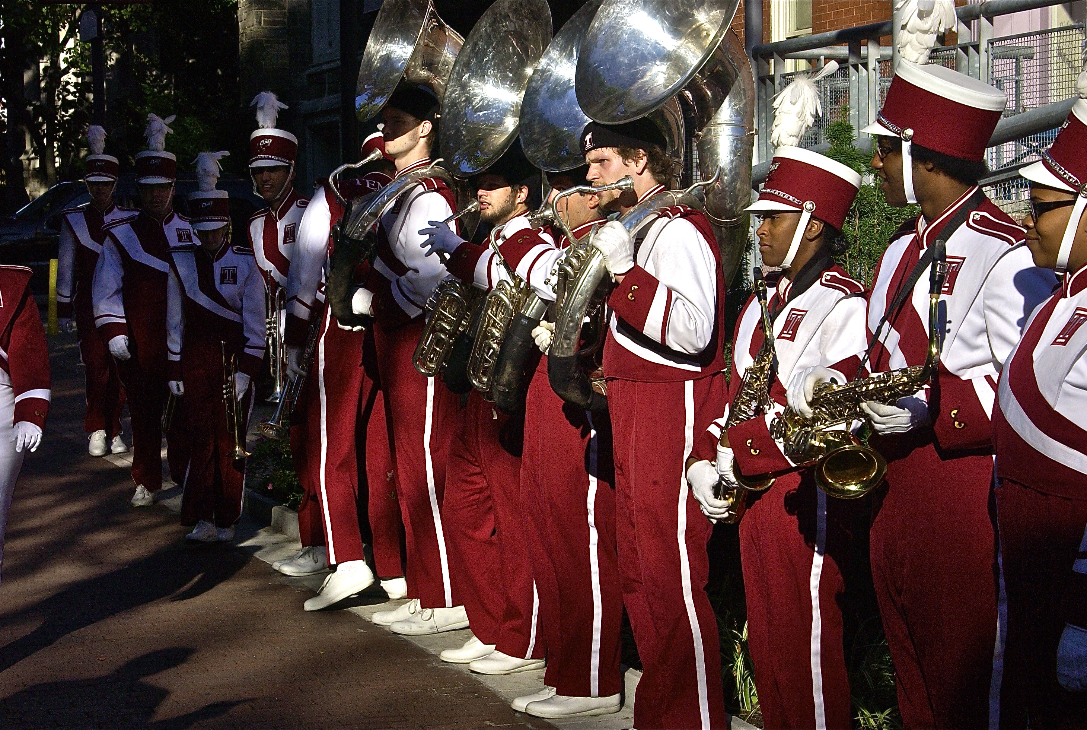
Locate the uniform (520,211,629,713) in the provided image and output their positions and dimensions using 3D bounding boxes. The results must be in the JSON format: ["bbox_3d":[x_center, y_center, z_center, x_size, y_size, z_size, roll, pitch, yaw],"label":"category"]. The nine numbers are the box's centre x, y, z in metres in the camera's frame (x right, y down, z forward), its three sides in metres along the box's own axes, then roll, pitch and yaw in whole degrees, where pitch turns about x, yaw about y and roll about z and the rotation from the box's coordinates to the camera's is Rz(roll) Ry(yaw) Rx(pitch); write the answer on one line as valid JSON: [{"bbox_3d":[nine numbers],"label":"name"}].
[{"bbox_3d":[0.085,0.221,9.074,0.480,1.733,0.500,-2,5,-16],"label":"uniform"}]

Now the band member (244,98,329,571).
[{"bbox_3d":[-1.060,-0.141,12.107,0.380,2.014,0.480,-3,5,-30],"label":"band member"}]

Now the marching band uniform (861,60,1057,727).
[{"bbox_3d":[0.906,0.287,6.593,0.480,1.964,0.540,-4,5,-32],"label":"marching band uniform"}]

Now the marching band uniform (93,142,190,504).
[{"bbox_3d":[-2.048,-0.222,14.720,0.520,1.797,0.520,-2,5,-8],"label":"marching band uniform"}]

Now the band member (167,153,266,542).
[{"bbox_3d":[-1.502,-0.090,13.161,0.470,1.760,0.360,-1,5,-3],"label":"band member"}]

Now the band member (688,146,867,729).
[{"bbox_3d":[0.609,0.318,7.500,0.460,1.771,0.480,-3,5,-26],"label":"band member"}]

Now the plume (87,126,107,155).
[{"bbox_3d":[-2.602,-1.308,16.738,0.115,0.185,0.115,-1,5,-7],"label":"plume"}]

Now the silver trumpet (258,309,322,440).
[{"bbox_3d":[-0.950,0.015,10.930,0.125,0.530,0.160,19,-24,0],"label":"silver trumpet"}]

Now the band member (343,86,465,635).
[{"bbox_3d":[-0.495,-0.030,10.669,0.420,2.001,0.500,-2,5,-18],"label":"band member"}]

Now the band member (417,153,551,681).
[{"bbox_3d":[-0.194,0.138,9.844,0.480,1.786,0.500,-3,5,-20],"label":"band member"}]

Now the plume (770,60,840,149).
[{"bbox_3d":[0.662,-0.662,7.380,0.160,0.230,0.150,16,-3,-26],"label":"plume"}]

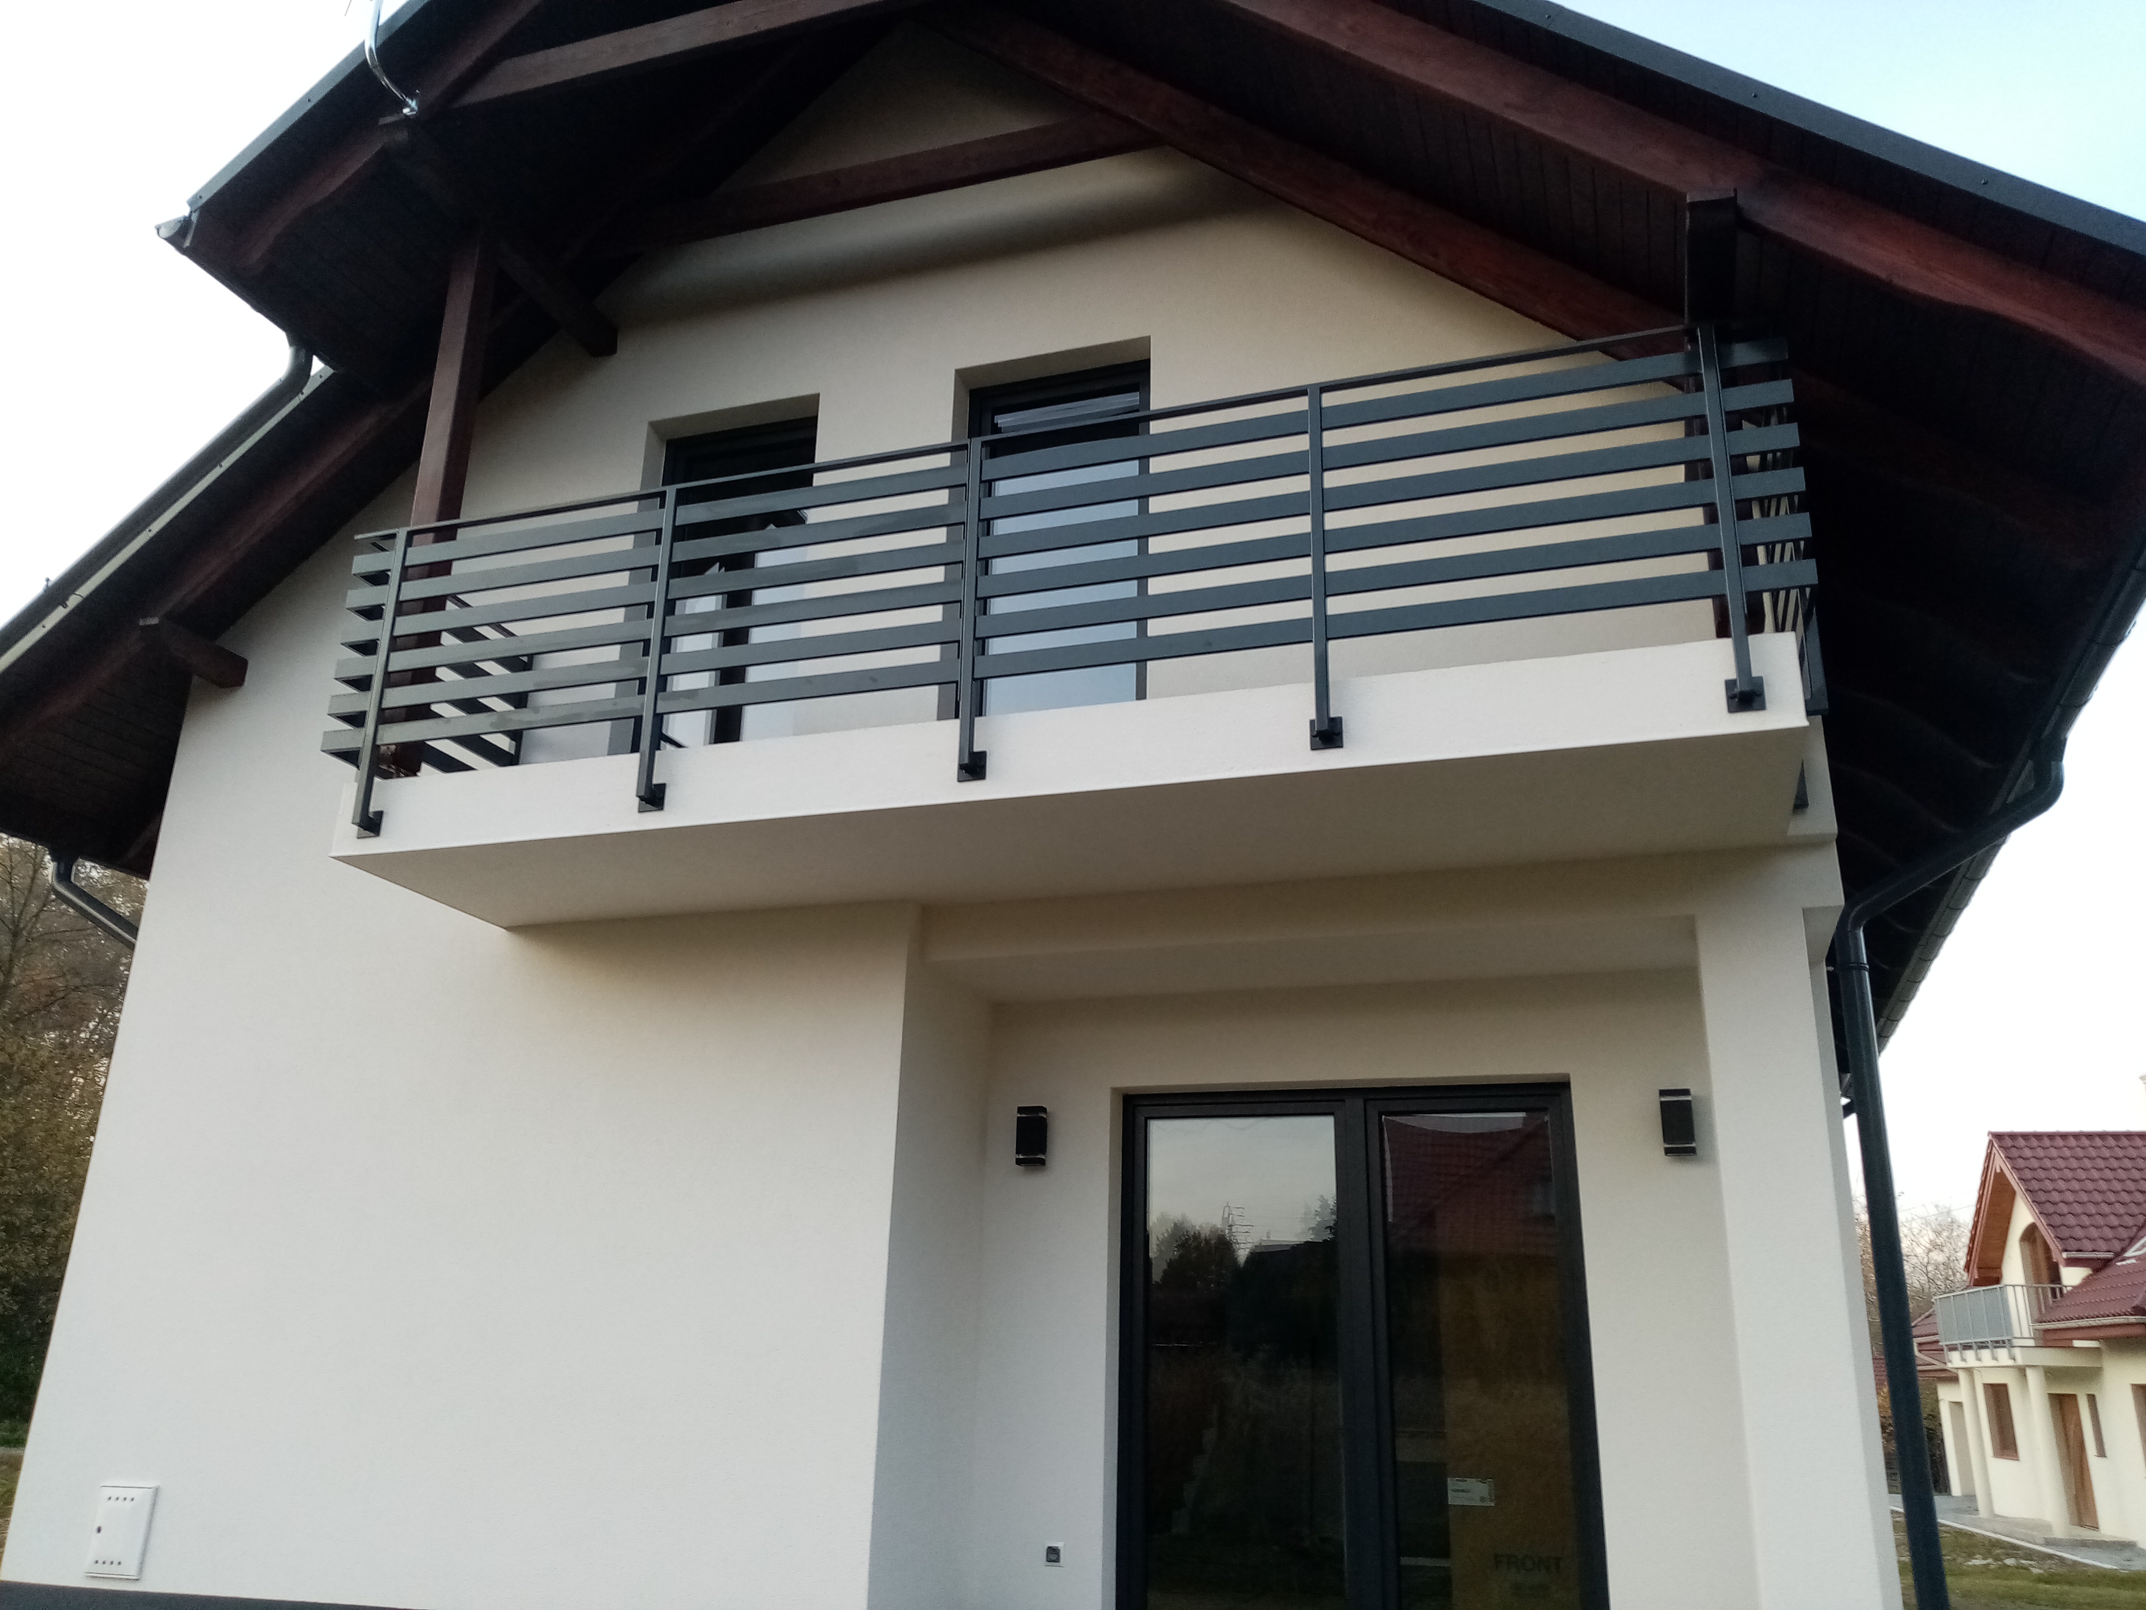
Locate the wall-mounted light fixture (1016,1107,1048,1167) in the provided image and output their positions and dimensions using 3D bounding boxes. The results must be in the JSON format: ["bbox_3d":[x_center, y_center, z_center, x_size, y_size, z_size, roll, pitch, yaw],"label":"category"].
[{"bbox_3d":[-0.177,1.473,7.137,0.114,0.242,0.090,-5,-19,18],"label":"wall-mounted light fixture"}]

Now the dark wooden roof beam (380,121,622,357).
[{"bbox_3d":[-2.644,-2.614,7.572,0.135,0.155,1.580,-5,-19,18],"label":"dark wooden roof beam"}]

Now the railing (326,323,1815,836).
[{"bbox_3d":[-0.216,-0.527,6.151,5.456,1.297,1.196,-5,-19,18],"label":"railing"}]

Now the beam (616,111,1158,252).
[{"bbox_3d":[-0.989,-2.864,7.469,2.883,0.211,0.060,-5,-19,18],"label":"beam"}]

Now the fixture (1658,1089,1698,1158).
[{"bbox_3d":[2.370,1.250,6.317,0.114,0.242,0.090,-5,-19,18],"label":"fixture"}]

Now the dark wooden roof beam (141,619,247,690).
[{"bbox_3d":[-4.455,-0.766,8.152,0.150,0.155,0.550,-5,-19,18],"label":"dark wooden roof beam"}]

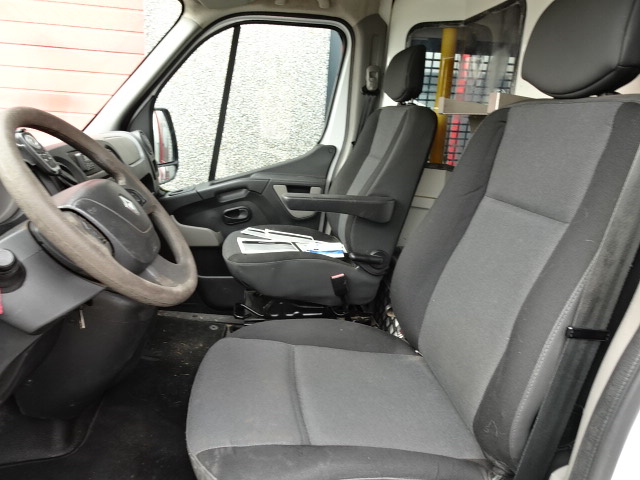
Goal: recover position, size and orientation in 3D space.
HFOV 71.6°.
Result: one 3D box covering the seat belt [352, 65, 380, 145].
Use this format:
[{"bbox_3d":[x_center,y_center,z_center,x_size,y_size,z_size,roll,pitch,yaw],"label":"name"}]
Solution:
[{"bbox_3d":[0.217,-0.630,2.070,0.115,0.360,0.070,-1,16,-9],"label":"seat belt"}]

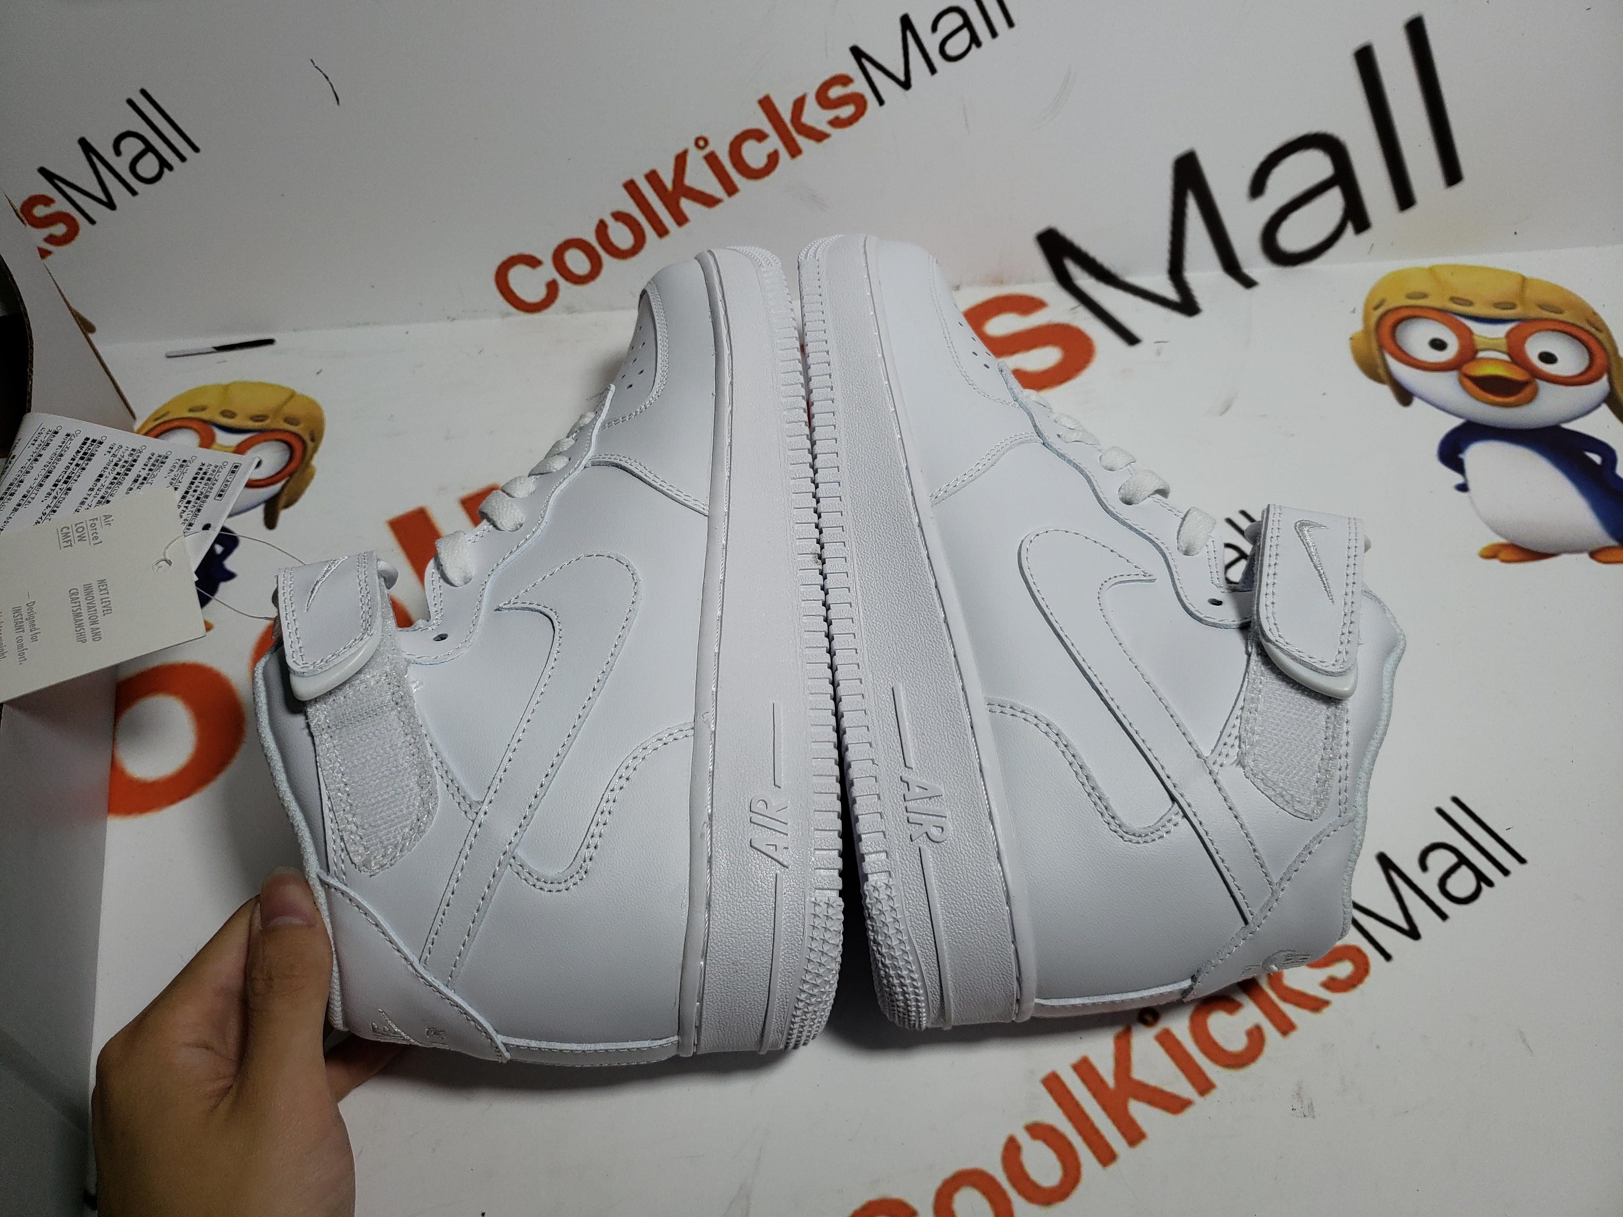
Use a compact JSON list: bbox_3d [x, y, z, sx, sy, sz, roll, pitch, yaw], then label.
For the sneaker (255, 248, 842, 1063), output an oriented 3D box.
[{"bbox_3d":[-0.081,-0.003,0.398,0.164,0.108,0.298,-3,56,-3],"label":"sneaker"}]

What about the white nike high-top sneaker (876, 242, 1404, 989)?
[{"bbox_3d":[0.086,-0.019,0.405,0.164,0.108,0.298,-6,56,0],"label":"white nike high-top sneaker"}]

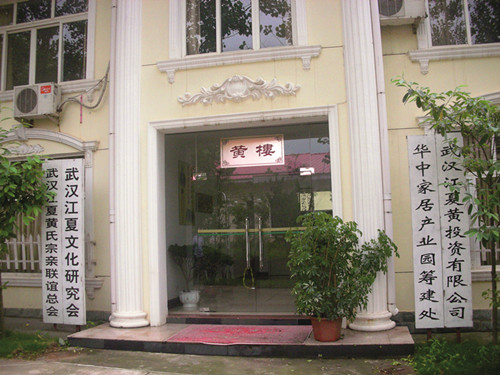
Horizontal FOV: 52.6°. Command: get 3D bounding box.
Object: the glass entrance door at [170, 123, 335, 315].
[{"bbox_3d":[-0.054,0.527,8.250,2.799,3.057,0.080,-3,-5,12],"label":"glass entrance door"}]

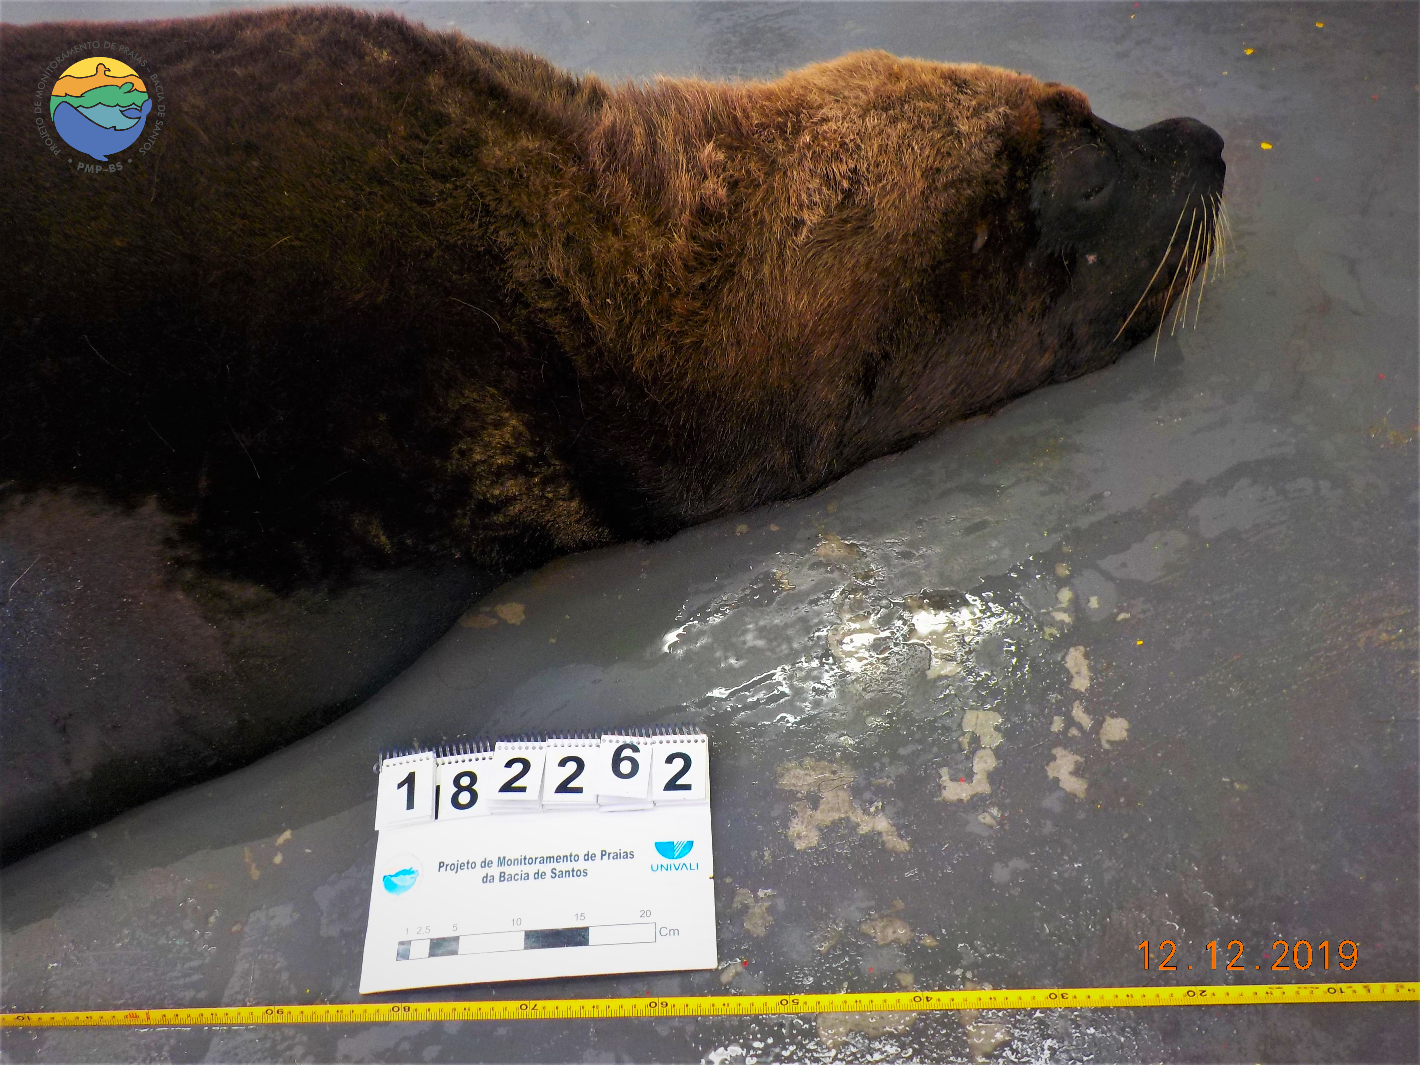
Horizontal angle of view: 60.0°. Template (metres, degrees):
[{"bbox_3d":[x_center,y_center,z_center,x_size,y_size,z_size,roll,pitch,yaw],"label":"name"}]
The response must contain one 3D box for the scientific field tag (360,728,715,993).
[{"bbox_3d":[-0.136,0.260,1.001,0.277,0.015,0.204,-5,53,2],"label":"scientific field tag"}]

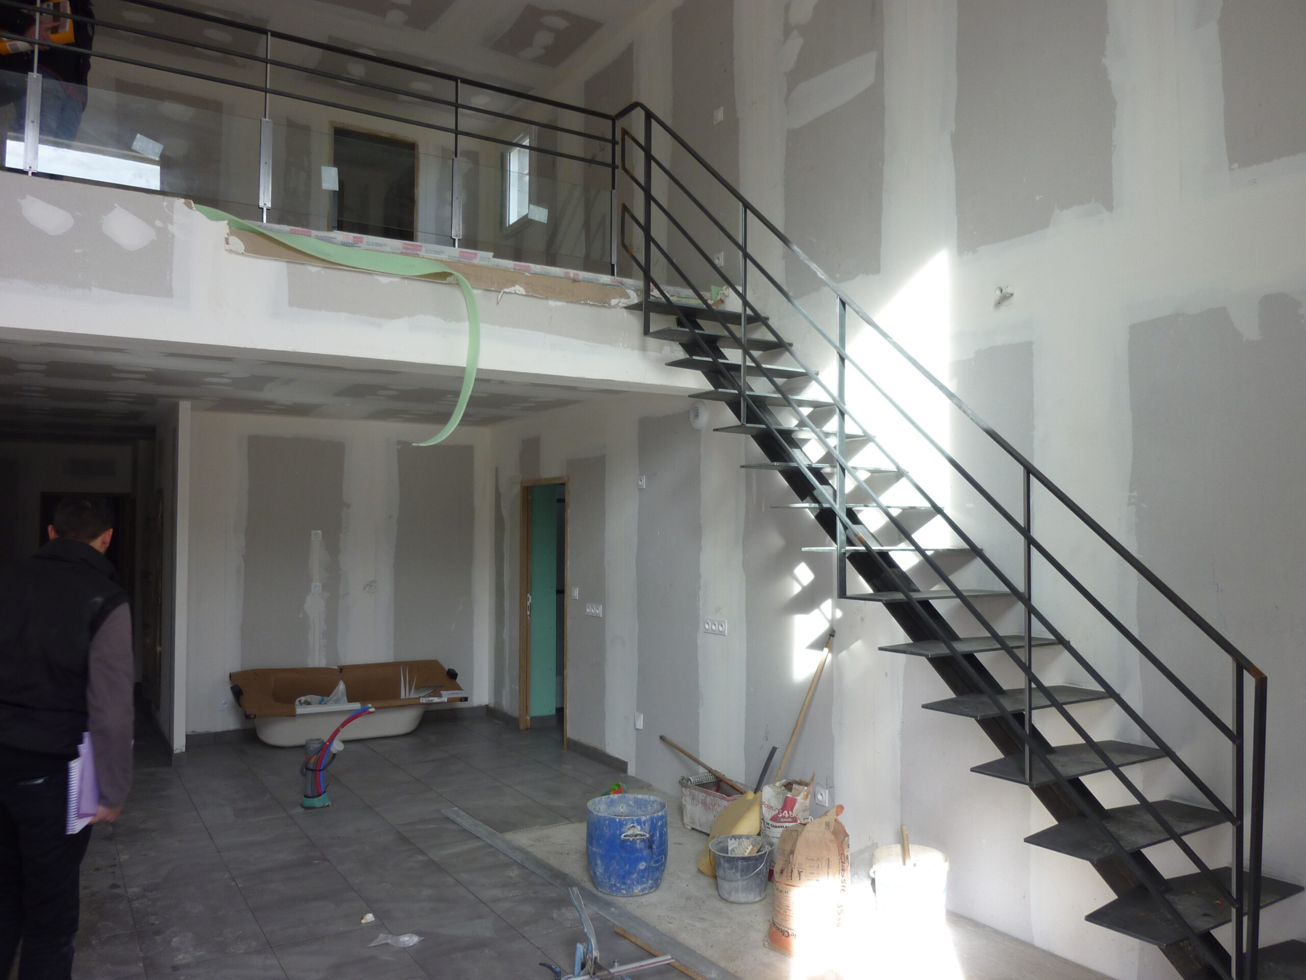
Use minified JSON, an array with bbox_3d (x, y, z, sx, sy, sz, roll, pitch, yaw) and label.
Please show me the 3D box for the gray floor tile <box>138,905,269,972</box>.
[{"bbox_3d":[-1.850,1.849,3.861,0.450,0.012,0.450,2,-3,-32],"label":"gray floor tile"}]

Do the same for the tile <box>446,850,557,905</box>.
[{"bbox_3d":[-0.705,1.887,4.586,0.450,0.012,0.450,2,-3,-32],"label":"tile"}]

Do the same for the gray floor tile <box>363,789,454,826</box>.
[{"bbox_3d":[-1.432,1.941,5.730,0.450,0.012,0.450,2,-3,-32],"label":"gray floor tile"}]

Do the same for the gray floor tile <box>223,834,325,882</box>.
[{"bbox_3d":[-1.953,1.897,4.865,0.450,0.012,0.450,2,-3,-32],"label":"gray floor tile"}]

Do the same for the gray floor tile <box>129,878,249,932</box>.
[{"bbox_3d":[-2.087,1.860,4.238,0.450,0.012,0.450,2,-3,-33],"label":"gray floor tile"}]

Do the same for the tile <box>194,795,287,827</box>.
[{"bbox_3d":[-2.437,1.933,5.627,0.450,0.012,0.450,2,-3,-32],"label":"tile"}]

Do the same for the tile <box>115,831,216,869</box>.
[{"bbox_3d":[-2.572,1.894,4.995,0.450,0.012,0.450,2,-3,-33],"label":"tile"}]

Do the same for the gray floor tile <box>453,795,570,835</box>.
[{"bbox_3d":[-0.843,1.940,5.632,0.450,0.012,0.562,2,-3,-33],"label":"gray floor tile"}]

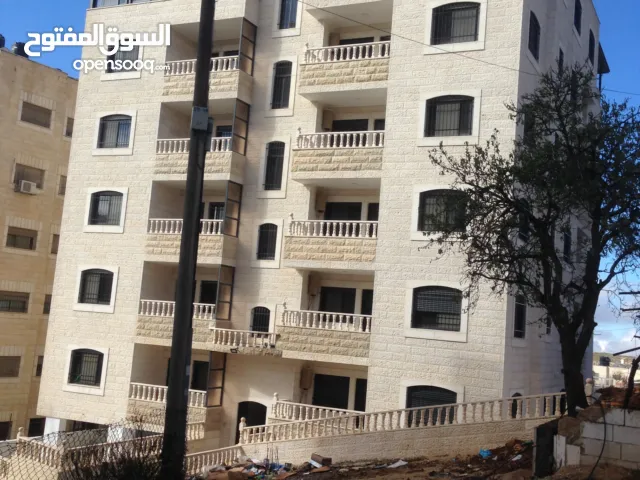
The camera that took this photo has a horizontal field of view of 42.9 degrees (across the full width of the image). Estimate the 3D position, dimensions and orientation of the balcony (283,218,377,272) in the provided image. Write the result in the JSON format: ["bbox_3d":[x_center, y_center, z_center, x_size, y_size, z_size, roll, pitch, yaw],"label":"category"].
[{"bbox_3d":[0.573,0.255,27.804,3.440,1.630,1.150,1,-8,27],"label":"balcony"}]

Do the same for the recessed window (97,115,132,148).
[{"bbox_3d":[-8.114,-4.318,32.426,1.622,1.400,0.200,1,-8,27],"label":"recessed window"}]

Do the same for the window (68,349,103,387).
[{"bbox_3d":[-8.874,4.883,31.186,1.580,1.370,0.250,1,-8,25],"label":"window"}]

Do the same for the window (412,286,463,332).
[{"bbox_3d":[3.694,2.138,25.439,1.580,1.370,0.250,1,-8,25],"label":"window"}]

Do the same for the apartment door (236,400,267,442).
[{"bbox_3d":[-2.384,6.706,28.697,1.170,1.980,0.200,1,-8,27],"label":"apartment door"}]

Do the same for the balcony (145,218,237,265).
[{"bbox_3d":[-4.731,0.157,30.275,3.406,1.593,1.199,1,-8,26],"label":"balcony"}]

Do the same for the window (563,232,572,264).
[{"bbox_3d":[9.455,0.210,31.154,0.170,1.362,1.573,1,-8,26],"label":"window"}]

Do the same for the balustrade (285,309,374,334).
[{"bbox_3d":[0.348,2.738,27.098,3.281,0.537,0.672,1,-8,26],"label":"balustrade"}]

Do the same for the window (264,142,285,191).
[{"bbox_3d":[-1.623,-2.710,29.958,0.760,1.840,0.200,1,-8,27],"label":"window"}]

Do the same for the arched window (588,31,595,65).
[{"bbox_3d":[11.862,-8.359,35.631,0.170,1.391,1.497,1,-8,26],"label":"arched window"}]

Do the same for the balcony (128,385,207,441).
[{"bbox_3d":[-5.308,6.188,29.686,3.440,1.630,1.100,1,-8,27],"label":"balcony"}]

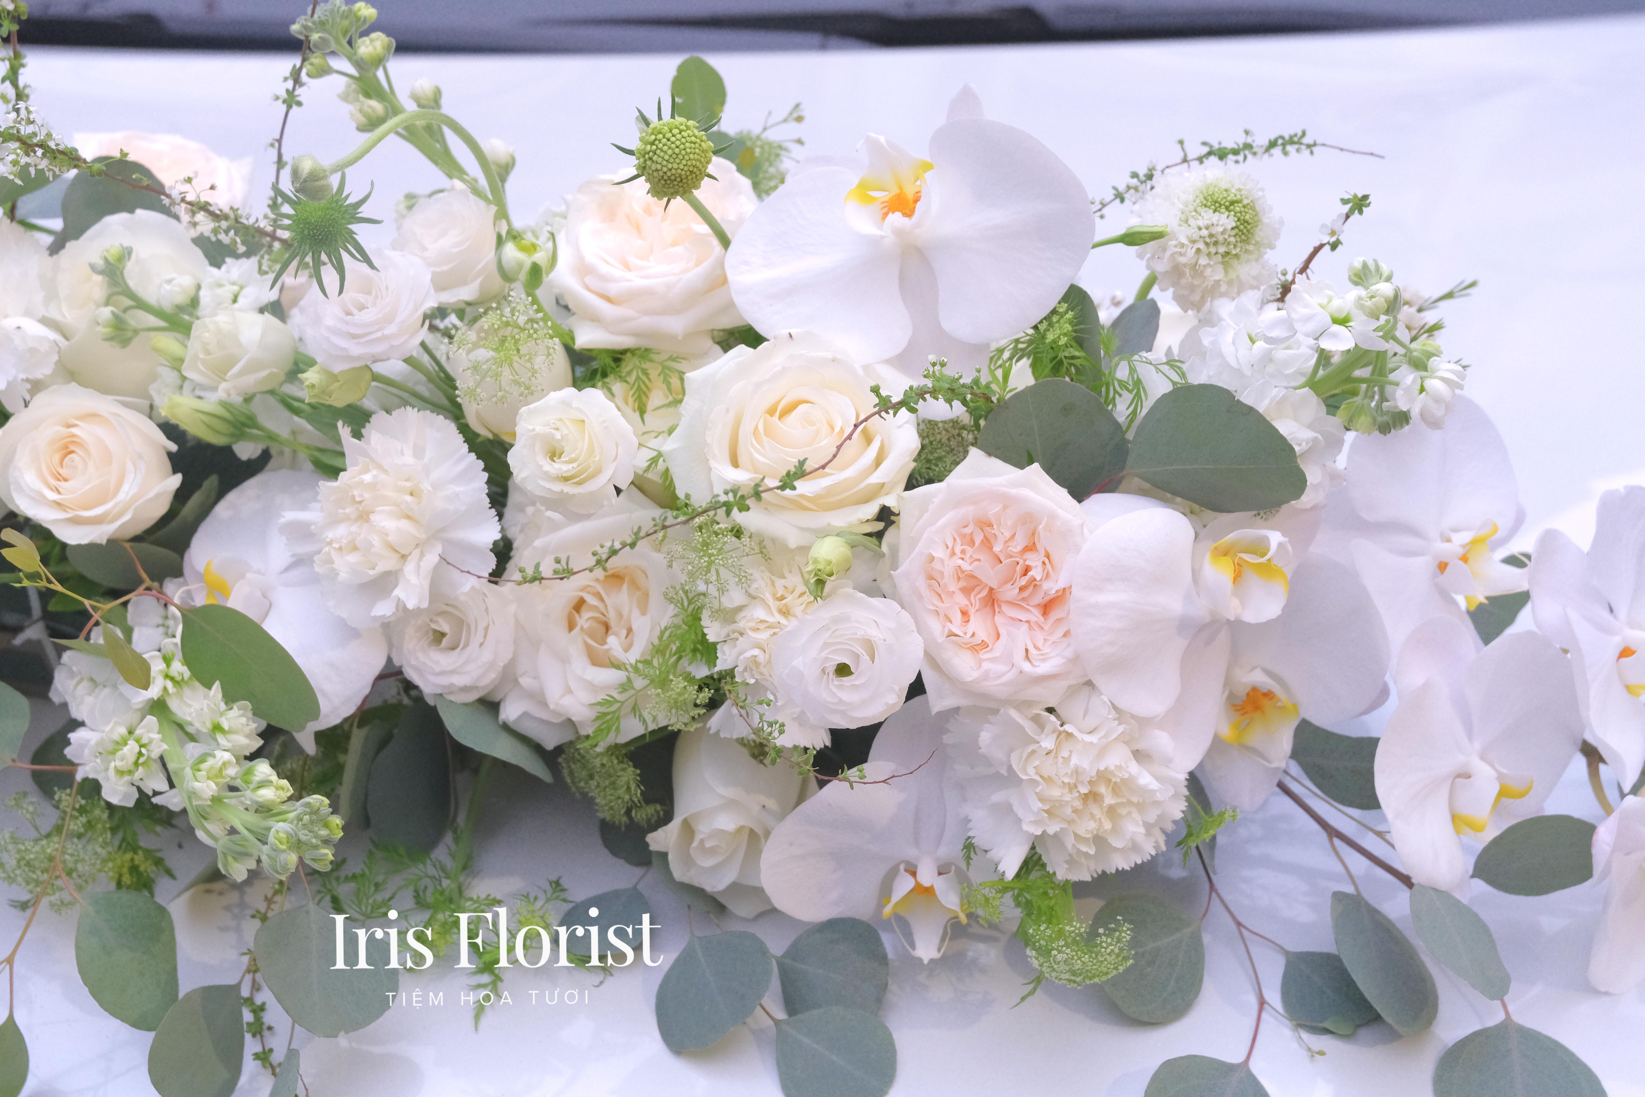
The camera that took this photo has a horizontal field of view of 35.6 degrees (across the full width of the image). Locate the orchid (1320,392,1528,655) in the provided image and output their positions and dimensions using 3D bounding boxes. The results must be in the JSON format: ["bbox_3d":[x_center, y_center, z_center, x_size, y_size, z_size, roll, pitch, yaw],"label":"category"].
[{"bbox_3d":[0.208,-0.006,0.890,0.088,0.096,0.042,18,-12,-28],"label":"orchid"}]

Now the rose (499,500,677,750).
[{"bbox_3d":[-0.072,0.022,0.805,0.060,0.074,0.055,0,3,-6],"label":"rose"}]

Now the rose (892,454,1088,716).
[{"bbox_3d":[0.060,0.011,0.884,0.073,0.086,0.056,-2,-3,-3],"label":"rose"}]

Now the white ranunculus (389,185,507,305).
[{"bbox_3d":[-0.132,-0.106,0.900,0.041,0.040,0.043,0,69,0],"label":"white ranunculus"}]

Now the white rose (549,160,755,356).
[{"bbox_3d":[-0.071,-0.122,1.080,0.087,0.060,0.087,1,60,-1],"label":"white rose"}]

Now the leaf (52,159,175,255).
[{"bbox_3d":[-0.258,-0.122,0.935,0.042,0.009,0.046,14,69,2],"label":"leaf"}]

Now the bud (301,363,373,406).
[{"bbox_3d":[-0.163,-0.055,0.860,0.025,0.015,0.015,-6,60,-18],"label":"bud"}]

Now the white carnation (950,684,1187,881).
[{"bbox_3d":[0.081,0.077,0.835,0.076,0.066,0.048,6,7,-13],"label":"white carnation"}]

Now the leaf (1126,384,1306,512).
[{"bbox_3d":[0.134,-0.035,0.870,0.062,0.009,0.046,0,72,-3],"label":"leaf"}]

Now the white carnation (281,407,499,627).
[{"bbox_3d":[-0.135,-0.010,0.800,0.063,0.065,0.050,0,0,21],"label":"white carnation"}]

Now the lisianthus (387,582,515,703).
[{"bbox_3d":[-0.145,0.036,1.000,0.050,0.036,0.050,0,78,1],"label":"lisianthus"}]

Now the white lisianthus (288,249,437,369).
[{"bbox_3d":[-0.196,-0.102,1.090,0.062,0.038,0.062,2,53,-2],"label":"white lisianthus"}]

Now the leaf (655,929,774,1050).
[{"bbox_3d":[-0.035,0.144,0.835,0.041,0.008,0.040,-32,59,-22],"label":"leaf"}]

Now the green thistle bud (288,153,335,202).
[{"bbox_3d":[-0.181,-0.131,0.905,0.018,0.016,0.016,-39,90,-15],"label":"green thistle bud"}]

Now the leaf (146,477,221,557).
[{"bbox_3d":[-0.225,-0.009,0.905,0.031,0.009,0.044,41,86,23],"label":"leaf"}]

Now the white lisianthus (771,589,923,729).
[{"bbox_3d":[0.008,0.038,0.876,0.051,0.049,0.034,-1,6,-2],"label":"white lisianthus"}]

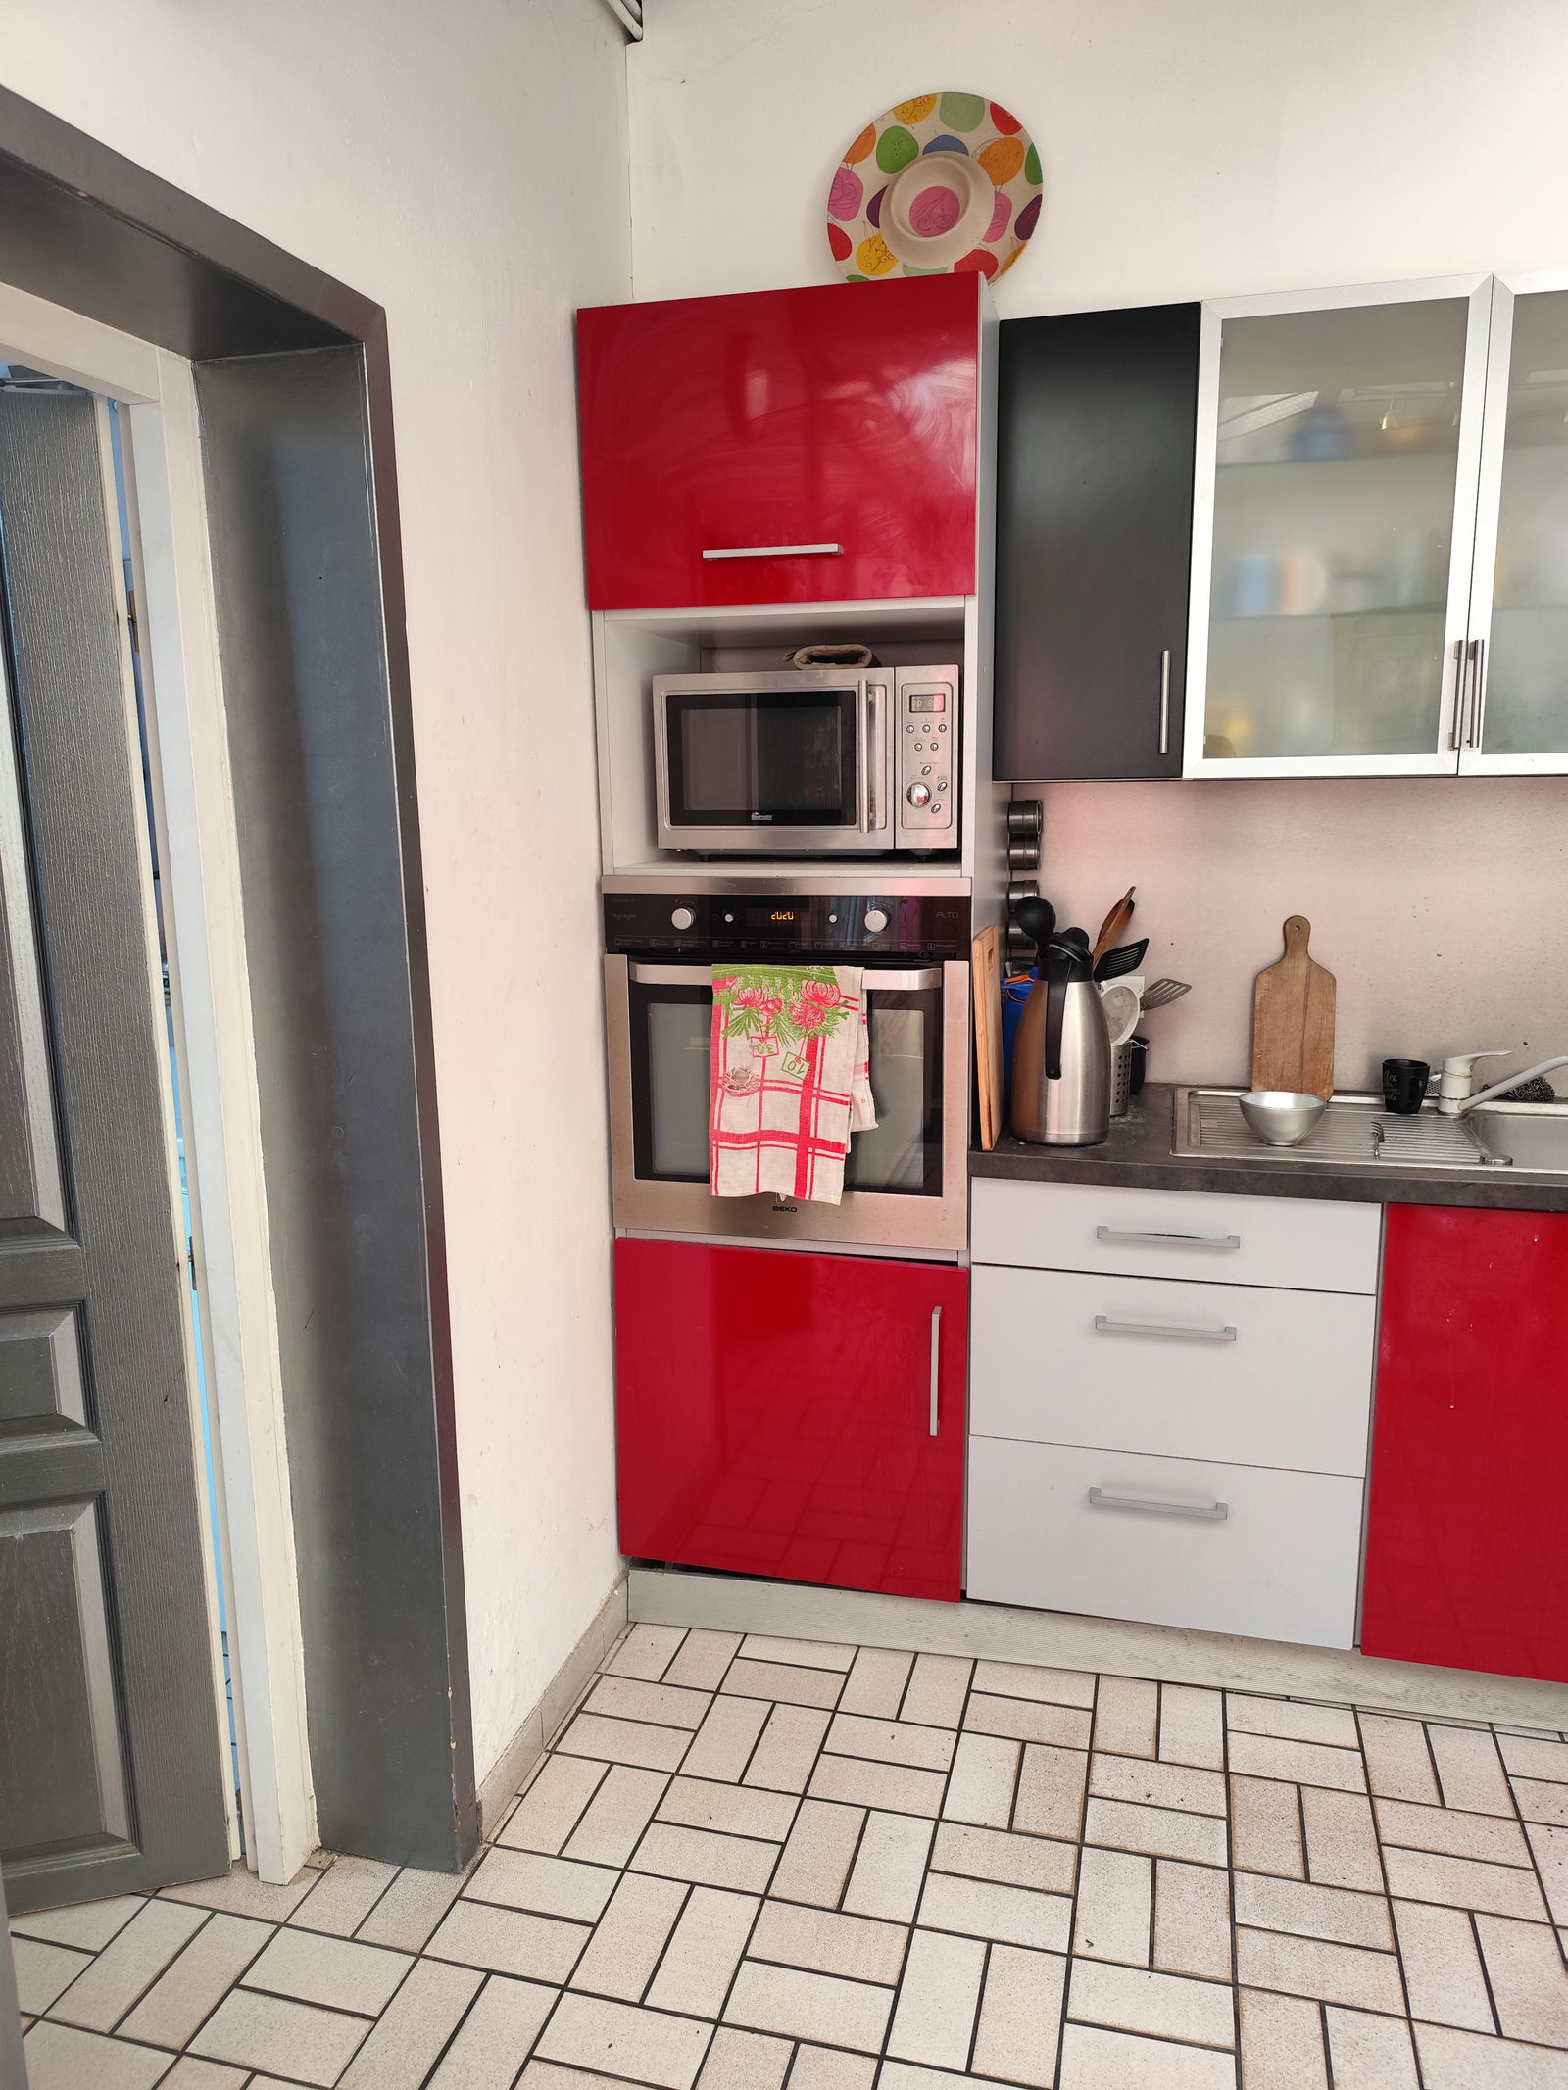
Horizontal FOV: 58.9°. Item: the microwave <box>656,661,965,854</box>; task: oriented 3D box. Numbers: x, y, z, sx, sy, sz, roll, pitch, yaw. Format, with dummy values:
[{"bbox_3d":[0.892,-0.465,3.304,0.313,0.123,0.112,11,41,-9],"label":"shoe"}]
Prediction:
[{"bbox_3d":[0.076,-0.475,2.385,0.496,0.301,0.400,2,11,14],"label":"microwave"}]

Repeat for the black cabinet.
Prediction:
[{"bbox_3d":[0.525,-0.802,2.333,0.298,0.696,0.333,2,11,14],"label":"black cabinet"}]

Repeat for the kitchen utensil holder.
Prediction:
[{"bbox_3d":[0.538,0.049,2.408,0.120,0.135,0.120,2,11,14],"label":"kitchen utensil holder"}]

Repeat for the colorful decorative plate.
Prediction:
[{"bbox_3d":[0.260,-1.460,2.416,0.373,0.373,0.048,2,1,14],"label":"colorful decorative plate"}]

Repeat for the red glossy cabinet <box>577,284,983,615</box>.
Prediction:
[{"bbox_3d":[0.055,-0.926,2.310,0.598,0.430,0.565,2,11,14],"label":"red glossy cabinet"}]

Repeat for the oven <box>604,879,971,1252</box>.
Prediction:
[{"bbox_3d":[0.061,-0.017,2.460,0.596,0.590,0.565,2,11,14],"label":"oven"}]

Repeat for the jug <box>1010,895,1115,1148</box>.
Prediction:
[{"bbox_3d":[0.445,-0.011,2.219,0.158,0.326,0.178,4,12,24],"label":"jug"}]

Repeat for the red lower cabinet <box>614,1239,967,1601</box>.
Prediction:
[{"bbox_3d":[0.075,0.577,2.599,0.598,0.584,0.565,2,11,14],"label":"red lower cabinet"}]

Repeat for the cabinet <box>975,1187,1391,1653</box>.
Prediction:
[{"bbox_3d":[0.660,0.523,2.436,0.600,0.724,0.565,2,11,14],"label":"cabinet"}]

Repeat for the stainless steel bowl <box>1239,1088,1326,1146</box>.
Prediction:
[{"bbox_3d":[0.784,0.121,2.188,0.130,0.069,0.130,2,11,14],"label":"stainless steel bowl"}]

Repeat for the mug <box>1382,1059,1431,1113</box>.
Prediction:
[{"bbox_3d":[1.067,0.075,2.373,0.075,0.082,0.100,-1,11,-3],"label":"mug"}]

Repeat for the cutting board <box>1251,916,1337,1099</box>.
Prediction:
[{"bbox_3d":[0.915,-0.063,2.486,0.138,0.338,0.017,2,-6,14],"label":"cutting board"}]

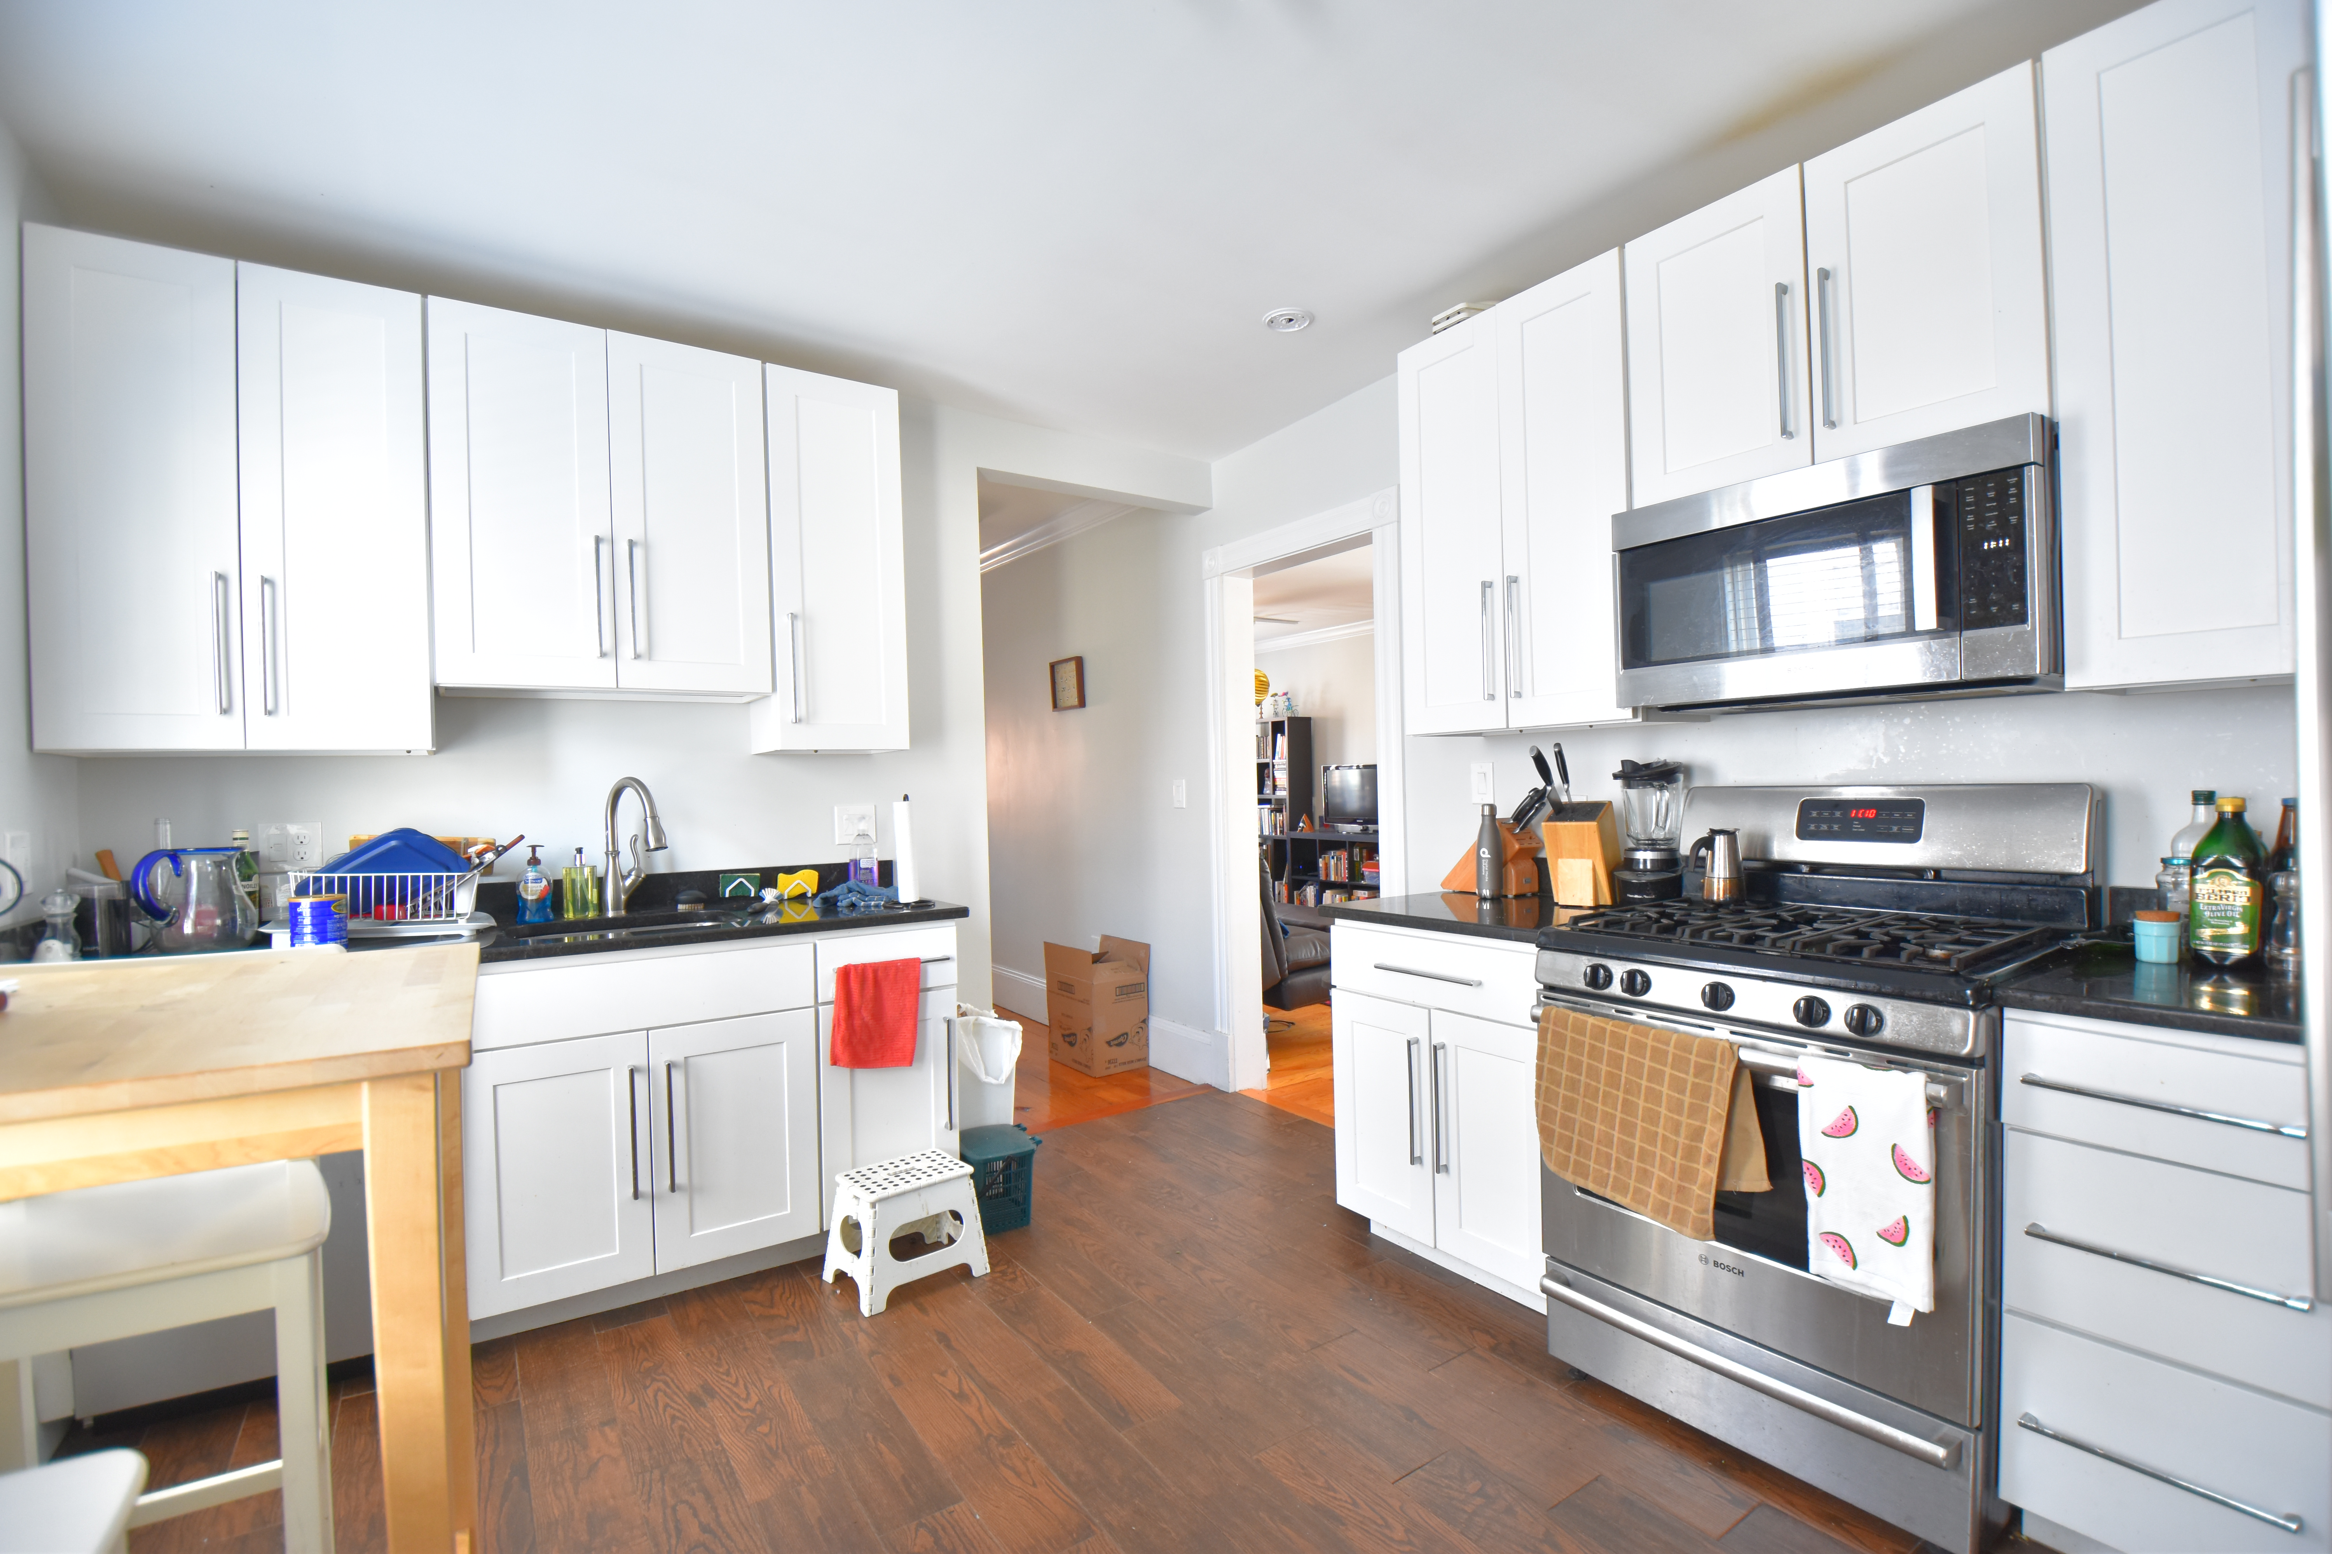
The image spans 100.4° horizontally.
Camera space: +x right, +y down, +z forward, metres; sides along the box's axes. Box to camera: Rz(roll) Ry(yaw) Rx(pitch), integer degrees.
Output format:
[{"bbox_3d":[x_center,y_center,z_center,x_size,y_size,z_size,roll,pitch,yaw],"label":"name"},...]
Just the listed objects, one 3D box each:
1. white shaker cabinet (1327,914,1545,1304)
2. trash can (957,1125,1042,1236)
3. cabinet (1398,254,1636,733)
[{"bbox_3d":[0.875,0.802,2.528,0.620,0.880,0.604,-1,0,-38],"label":"white shaker cabinet"},{"bbox_3d":[-0.493,1.160,2.800,0.175,0.235,0.230,-1,0,-31],"label":"trash can"},{"bbox_3d":[1.010,-0.684,2.639,0.330,1.100,0.665,-1,-1,-37],"label":"cabinet"}]

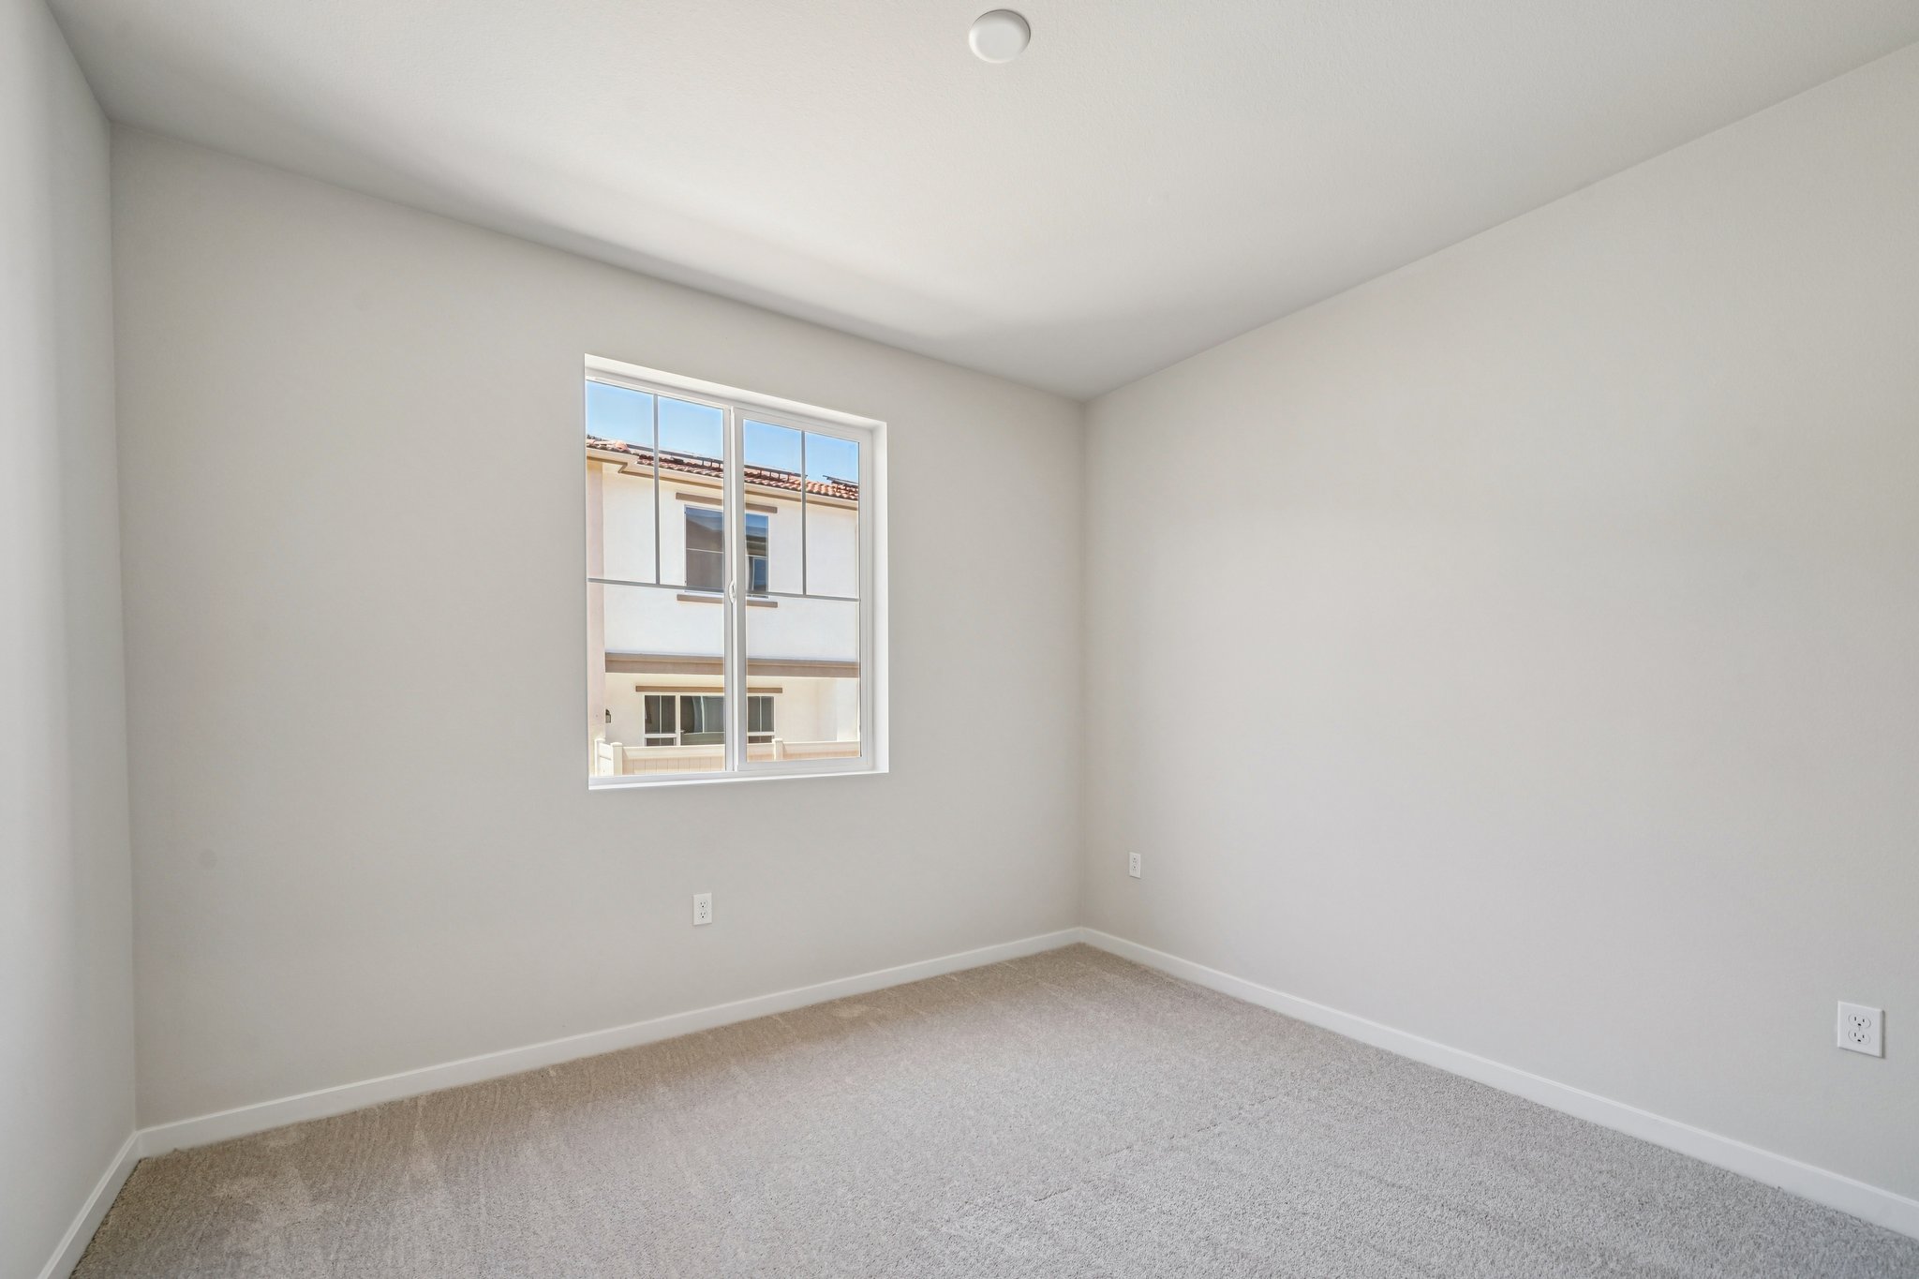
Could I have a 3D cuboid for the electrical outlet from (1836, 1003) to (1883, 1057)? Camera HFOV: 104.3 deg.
[{"bbox_3d":[2.193,0.951,1.815,0.009,0.114,0.070,0,-1,-35],"label":"electrical outlet"}]

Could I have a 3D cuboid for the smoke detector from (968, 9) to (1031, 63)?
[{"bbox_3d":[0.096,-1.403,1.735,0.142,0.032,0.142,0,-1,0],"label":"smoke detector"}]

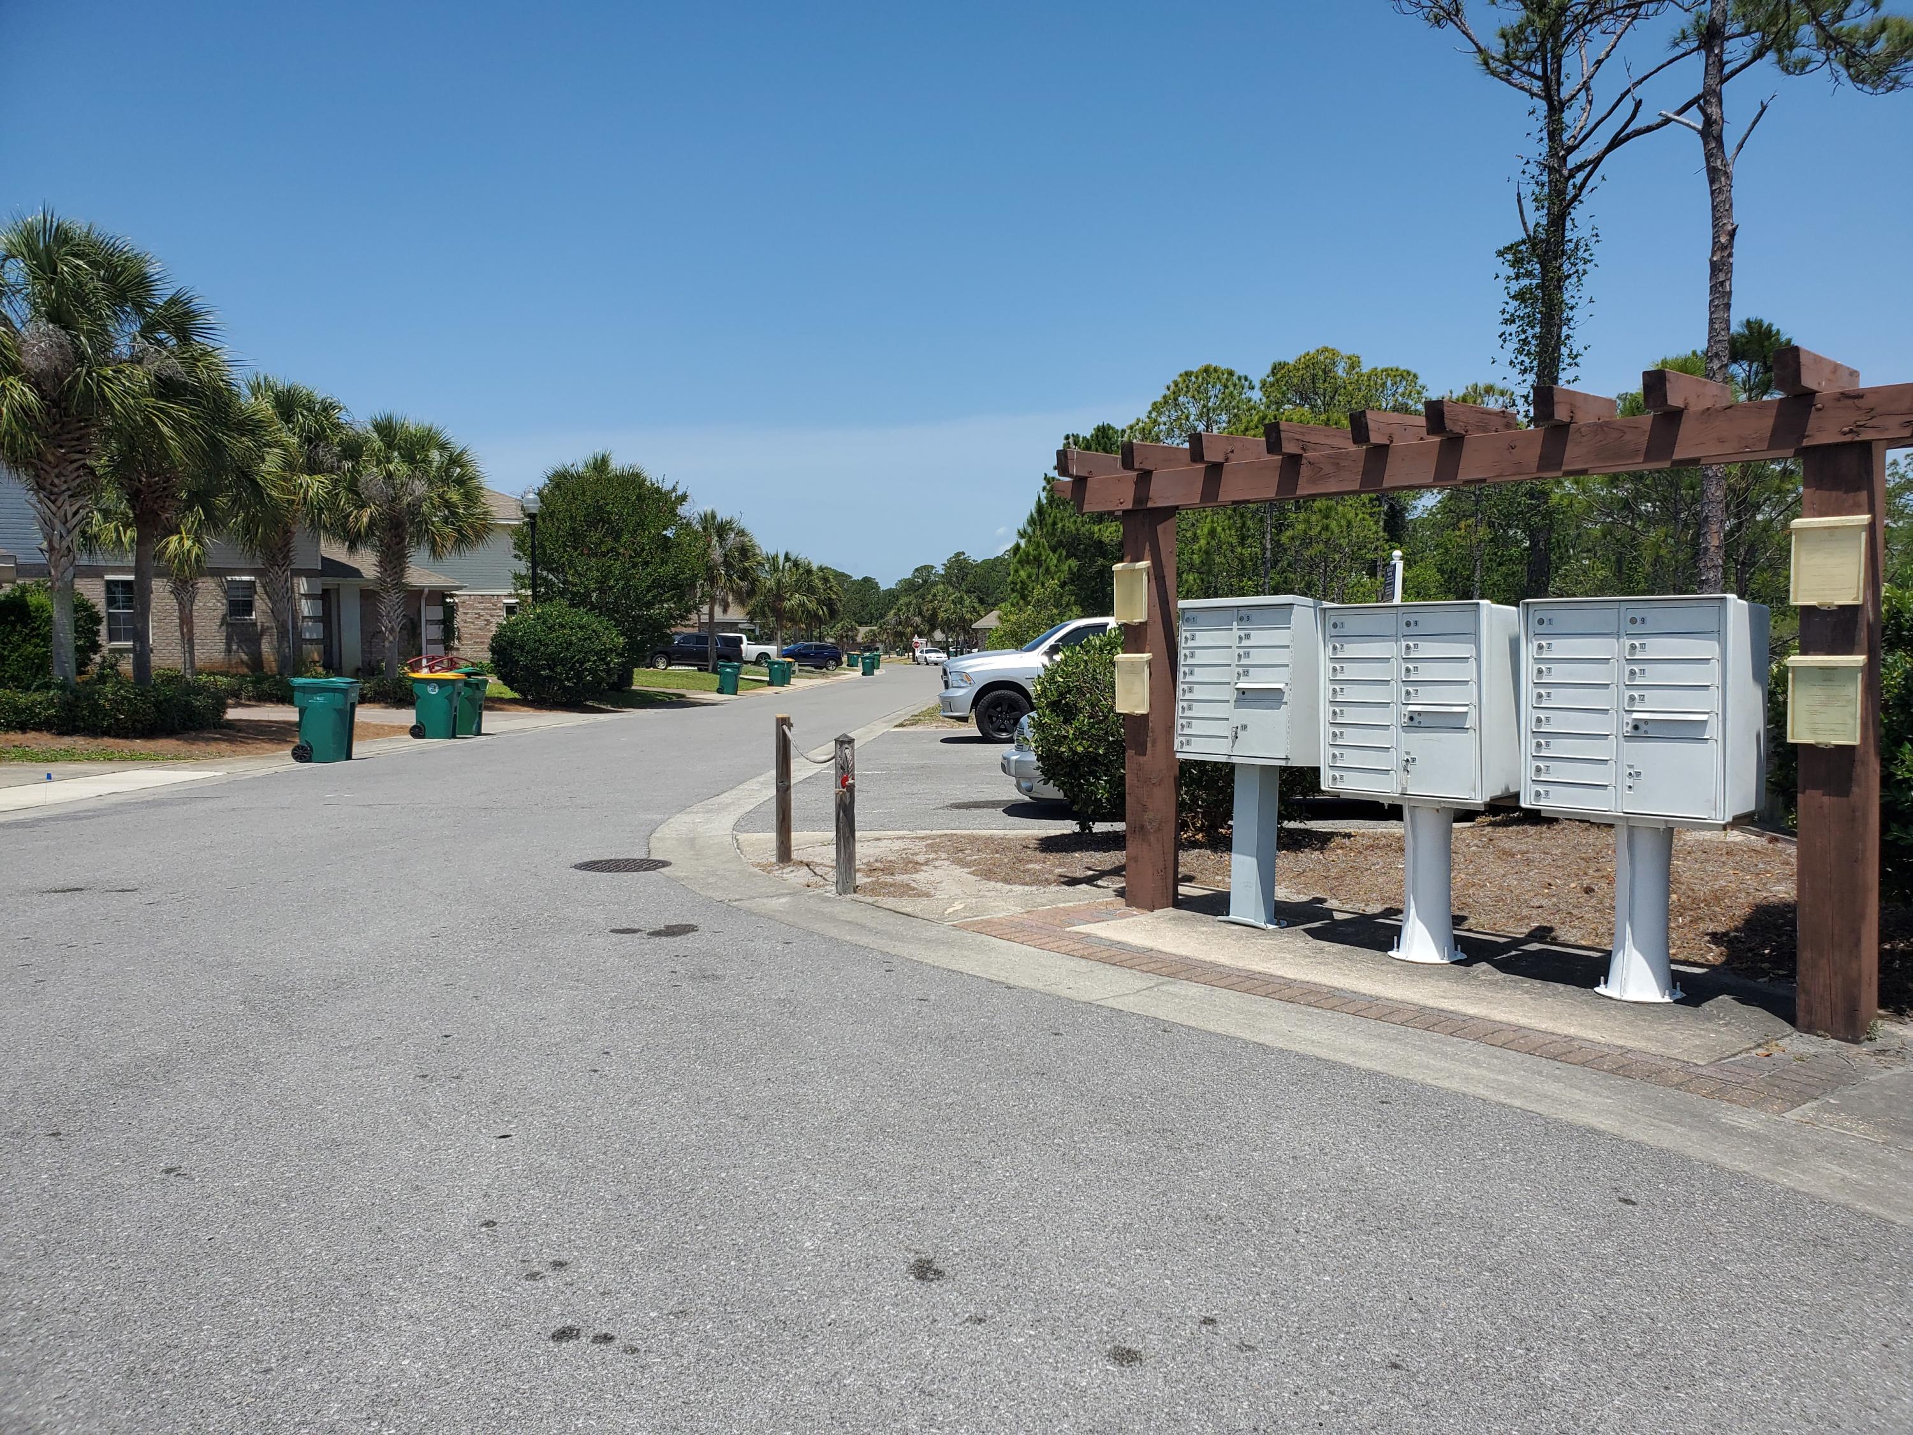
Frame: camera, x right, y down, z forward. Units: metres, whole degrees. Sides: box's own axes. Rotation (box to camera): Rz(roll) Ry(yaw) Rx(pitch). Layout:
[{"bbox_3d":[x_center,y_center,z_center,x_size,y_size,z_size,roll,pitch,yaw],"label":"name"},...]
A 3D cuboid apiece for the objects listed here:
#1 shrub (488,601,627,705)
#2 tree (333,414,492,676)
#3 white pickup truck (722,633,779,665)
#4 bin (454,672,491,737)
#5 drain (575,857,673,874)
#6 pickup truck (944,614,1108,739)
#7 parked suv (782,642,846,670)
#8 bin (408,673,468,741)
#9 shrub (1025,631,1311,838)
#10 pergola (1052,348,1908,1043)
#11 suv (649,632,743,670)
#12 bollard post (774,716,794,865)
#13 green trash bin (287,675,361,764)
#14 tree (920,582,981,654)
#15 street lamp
[{"bbox_3d":[-10.200,-1.660,36.600,3.500,2.600,3.300,0,3,0],"label":"shrub"},{"bbox_3d":[-12.300,-3.640,32.500,3.600,6.400,3.600,0,3,0],"label":"tree"},{"bbox_3d":[-13.200,-3.940,84.500,5.800,1.920,2.000,0,3,2],"label":"white pickup truck"},{"bbox_3d":[-8.771,-0.272,25.514,0.880,1.130,0.720,-1,3,-8],"label":"bin"},{"bbox_3d":[-2.290,1.015,9.800,0.680,0.040,0.680,0,3,0],"label":"drain"},{"bbox_3d":[2.557,-0.667,23.531,5.820,1.930,2.030,-1,3,-5],"label":"pickup truck"},{"bbox_3d":[-9.200,-3.790,90.000,4.500,1.690,1.850,0,3,2],"label":"parked suv"},{"bbox_3d":[-8.951,-0.232,24.765,0.880,1.130,0.720,-1,3,-8],"label":"bin"},{"bbox_3d":[1.633,0.094,11.020,2.050,1.560,1.600,-1,3,0],"label":"shrub"},{"bbox_3d":[2.192,-0.111,6.593,4.360,2.550,0.760,2,4,45],"label":"pergola"},{"bbox_3d":[-13.500,-3.370,73.800,5.200,1.890,2.050,0,3,2],"label":"suv"},{"bbox_3d":[-1.167,0.476,9.687,0.110,1.020,0.110,-1,3,0],"label":"bollard post"},{"bbox_3d":[-8.410,0.040,19.100,0.820,1.120,0.690,0,3,-12],"label":"green trash bin"},{"bbox_3d":[-0.500,-7.900,120.000,4.800,6.900,4.800,0,3,0],"label":"tree"},{"bbox_3d":[-10.544,-3.073,35.883,0.430,5.200,0.430,-1,3,0],"label":"street lamp"}]

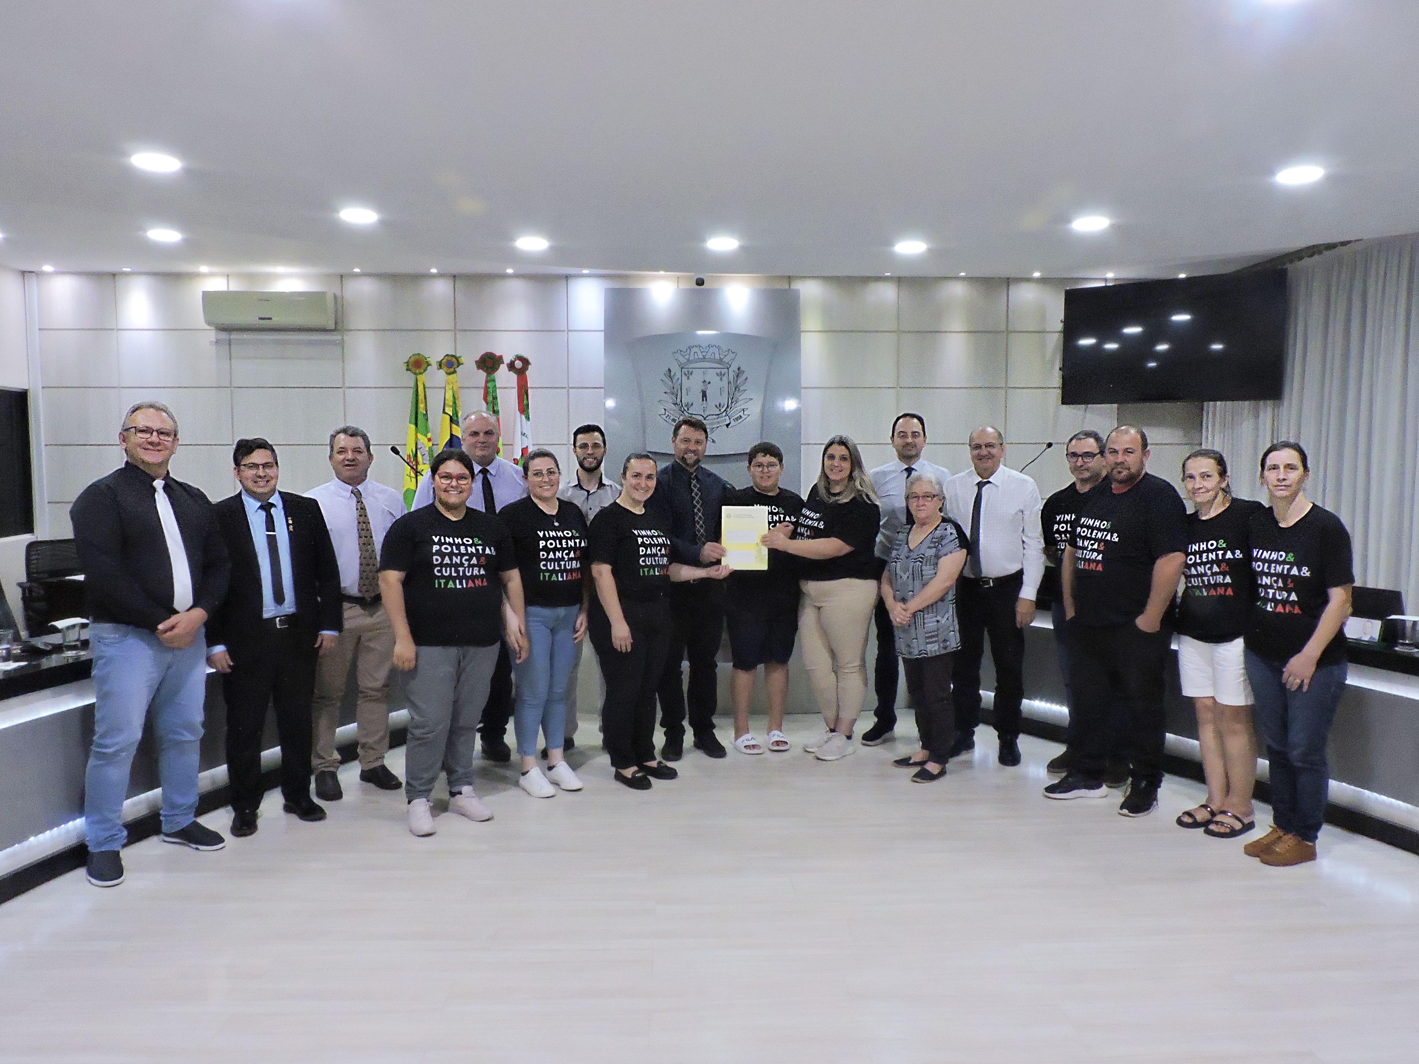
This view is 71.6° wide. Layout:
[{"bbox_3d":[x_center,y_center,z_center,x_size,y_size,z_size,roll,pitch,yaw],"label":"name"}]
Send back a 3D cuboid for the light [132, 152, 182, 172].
[{"bbox_3d":[-2.782,-1.857,4.943,0.225,0.030,0.225,0,4,0],"label":"light"}]

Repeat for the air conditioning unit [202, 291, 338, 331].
[{"bbox_3d":[-3.297,-1.660,7.439,0.940,0.280,0.210,0,4,-2],"label":"air conditioning unit"}]

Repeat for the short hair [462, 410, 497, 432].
[{"bbox_3d":[-1.187,-0.566,5.092,0.180,0.140,0.190,-1,4,-12],"label":"short hair"}]

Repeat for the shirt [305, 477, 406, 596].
[{"bbox_3d":[-1.718,0.029,4.758,0.510,0.590,0.290,-3,5,-32],"label":"shirt"}]

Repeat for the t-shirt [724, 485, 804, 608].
[{"bbox_3d":[0.299,0.080,5.252,0.450,0.670,0.290,0,4,3],"label":"t-shirt"}]

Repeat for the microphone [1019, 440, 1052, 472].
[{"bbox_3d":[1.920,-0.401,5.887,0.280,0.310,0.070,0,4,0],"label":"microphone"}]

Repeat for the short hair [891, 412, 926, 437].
[{"bbox_3d":[1.088,-0.573,5.372,0.178,0.160,0.200,0,4,7],"label":"short hair"}]

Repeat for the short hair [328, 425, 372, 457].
[{"bbox_3d":[-1.738,-0.431,4.753,0.185,0.170,0.210,-2,5,-24],"label":"short hair"}]

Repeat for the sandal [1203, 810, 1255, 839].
[{"bbox_3d":[2.177,1.214,4.114,0.250,0.085,0.095,-2,5,-24],"label":"sandal"}]

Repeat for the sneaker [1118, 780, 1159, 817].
[{"bbox_3d":[1.935,1.186,4.464,0.300,0.120,0.110,-4,6,-45],"label":"sneaker"}]

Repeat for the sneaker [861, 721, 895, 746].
[{"bbox_3d":[0.969,1.106,5.560,0.110,0.120,0.300,3,5,35],"label":"sneaker"}]

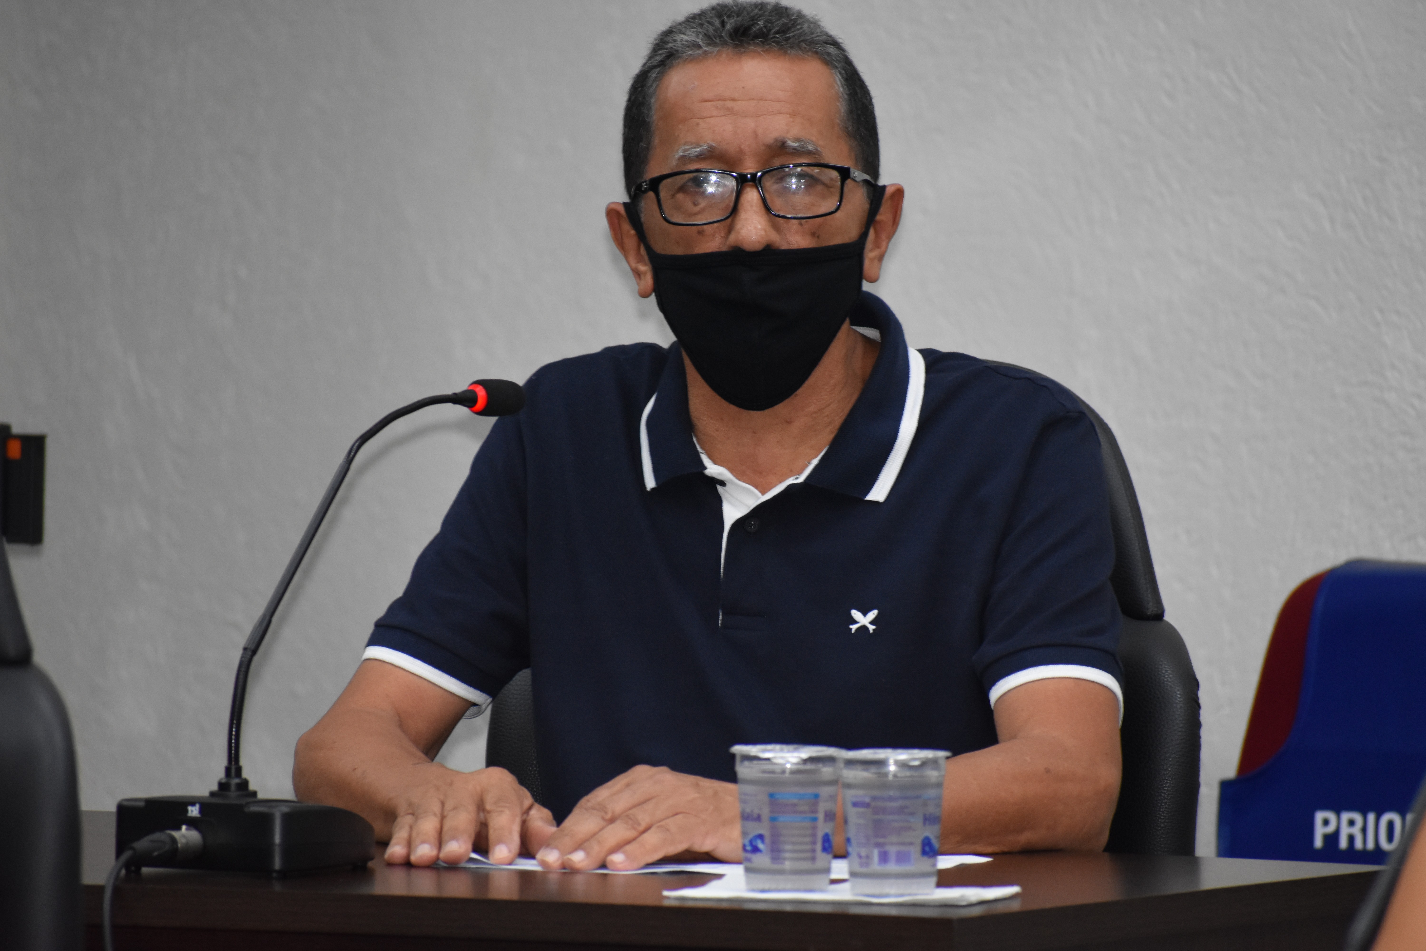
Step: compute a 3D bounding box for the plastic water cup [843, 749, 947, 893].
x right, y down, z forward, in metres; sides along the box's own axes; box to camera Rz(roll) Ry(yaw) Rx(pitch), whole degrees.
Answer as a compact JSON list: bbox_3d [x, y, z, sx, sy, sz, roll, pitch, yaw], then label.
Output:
[{"bbox_3d":[0.114,0.216,9.615,0.069,0.088,0.069,0,3,0],"label":"plastic water cup"}]

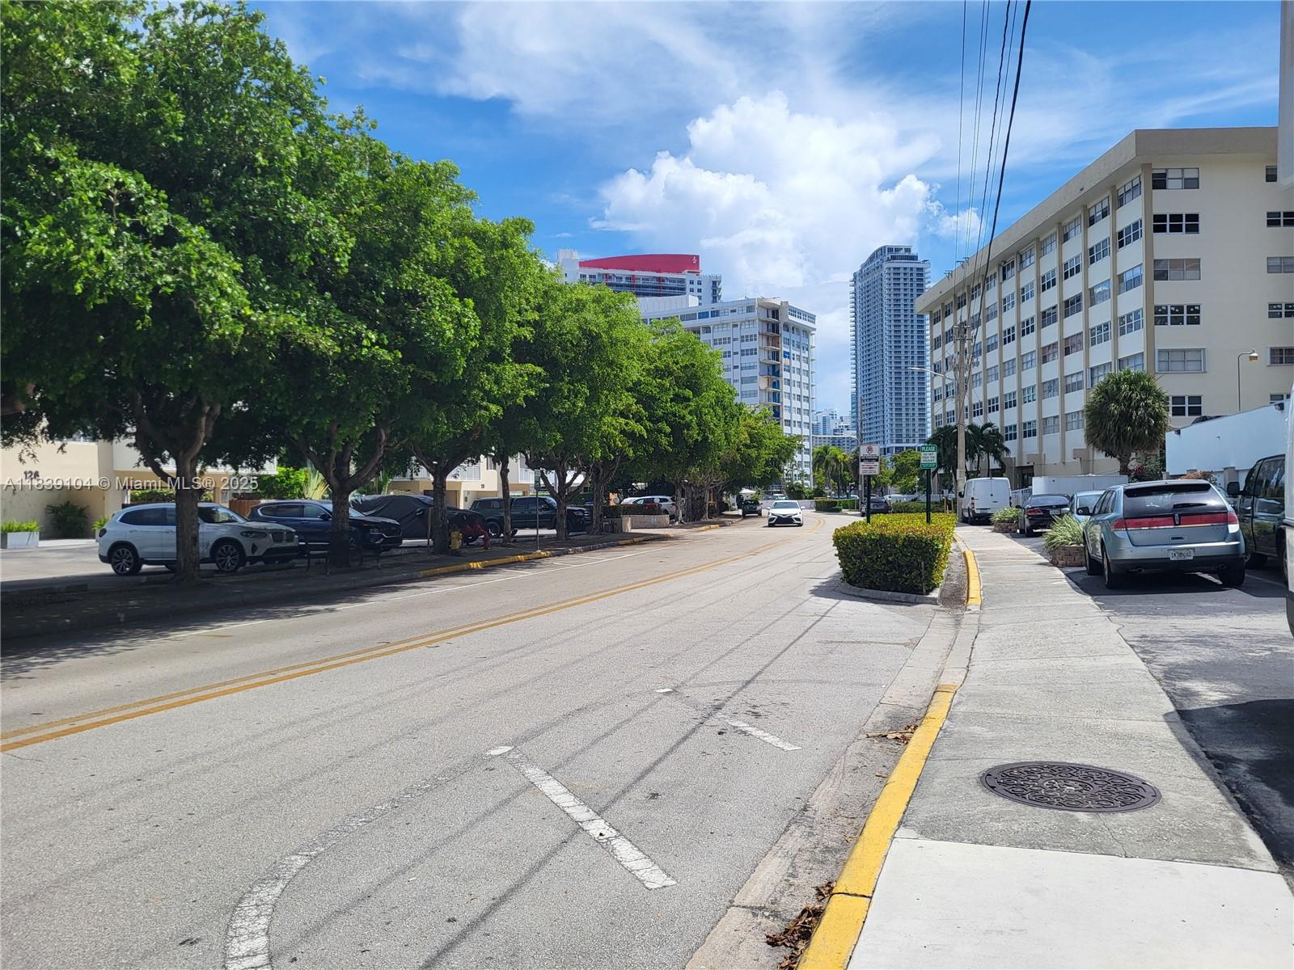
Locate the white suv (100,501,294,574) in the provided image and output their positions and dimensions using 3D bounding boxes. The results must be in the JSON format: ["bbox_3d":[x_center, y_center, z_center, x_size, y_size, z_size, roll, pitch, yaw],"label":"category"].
[{"bbox_3d":[-10.685,1.243,23.239,4.710,1.680,1.920,-1,-1,14],"label":"white suv"}]

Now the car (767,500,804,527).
[{"bbox_3d":[7.823,1.585,54.500,1.860,1.450,4.850,-1,-1,12],"label":"car"}]

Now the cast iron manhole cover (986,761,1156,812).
[{"bbox_3d":[2.134,1.522,4.920,0.840,0.040,0.840,-1,-1,0],"label":"cast iron manhole cover"}]

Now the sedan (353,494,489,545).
[{"bbox_3d":[-8.050,1.322,34.000,4.800,1.760,1.950,-1,-1,14],"label":"sedan"}]

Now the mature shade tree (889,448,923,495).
[{"bbox_3d":[28.061,-0.718,105.010,4.200,6.400,4.200,-1,-1,0],"label":"mature shade tree"}]

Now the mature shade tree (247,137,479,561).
[{"bbox_3d":[-6.920,-2.869,22.900,6.300,9.500,6.300,-1,-1,17],"label":"mature shade tree"}]

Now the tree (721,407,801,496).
[{"bbox_3d":[8.779,-2.031,80.000,8.500,9.200,8.500,-1,-1,15],"label":"tree"}]

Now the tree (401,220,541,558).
[{"bbox_3d":[-5.335,-2.712,27.800,5.700,9.300,5.700,-1,-1,17],"label":"tree"}]

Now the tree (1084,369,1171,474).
[{"bbox_3d":[23.937,-1.875,48.500,3.850,7.500,3.850,-1,-1,0],"label":"tree"}]

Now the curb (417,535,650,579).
[{"bbox_3d":[-2.440,1.989,29.526,0.300,0.160,18.870,-1,-1,15],"label":"curb"}]

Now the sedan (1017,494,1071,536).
[{"bbox_3d":[14.250,1.022,34.300,1.840,1.460,4.750,-1,-1,20],"label":"sedan"}]

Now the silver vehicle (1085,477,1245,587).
[{"bbox_3d":[8.729,0.759,16.653,1.940,1.700,4.720,-3,-1,19],"label":"silver vehicle"}]

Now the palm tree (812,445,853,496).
[{"bbox_3d":[22.892,-1.087,120.016,4.900,7.700,4.900,-1,-1,0],"label":"palm tree"}]

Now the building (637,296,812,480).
[{"bbox_3d":[14.716,-15.767,209.551,36.000,41.000,25.000,-1,-1,29],"label":"building"}]

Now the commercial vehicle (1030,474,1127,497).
[{"bbox_3d":[23.611,0.672,52.992,4.600,2.300,2.100,-1,-1,2],"label":"commercial vehicle"}]

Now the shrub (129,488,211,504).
[{"bbox_3d":[-20.583,1.326,41.991,1.300,2.100,4.200,-1,-1,17],"label":"shrub"}]

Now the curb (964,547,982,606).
[{"bbox_3d":[6.250,1.664,18.900,0.200,0.150,12.840,-1,-1,18],"label":"curb"}]

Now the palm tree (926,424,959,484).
[{"bbox_3d":[23.439,-1.265,76.000,3.400,7.000,3.400,-1,-1,0],"label":"palm tree"}]

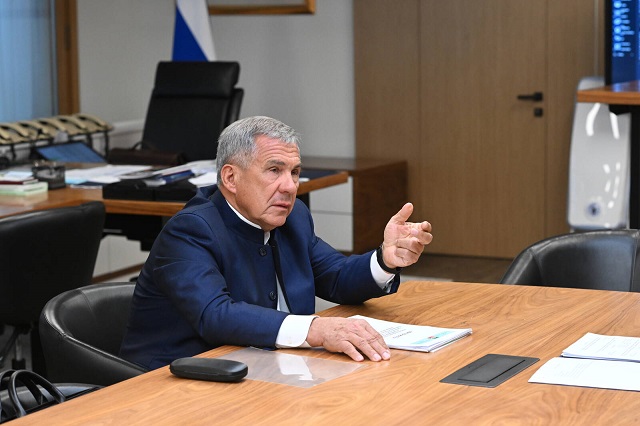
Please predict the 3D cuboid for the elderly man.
[{"bbox_3d":[-0.115,0.397,3.295,0.730,1.220,0.650,3,8,30],"label":"elderly man"}]

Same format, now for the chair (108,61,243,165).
[{"bbox_3d":[-0.762,-0.131,7.638,0.640,1.250,0.680,3,8,31],"label":"chair"}]

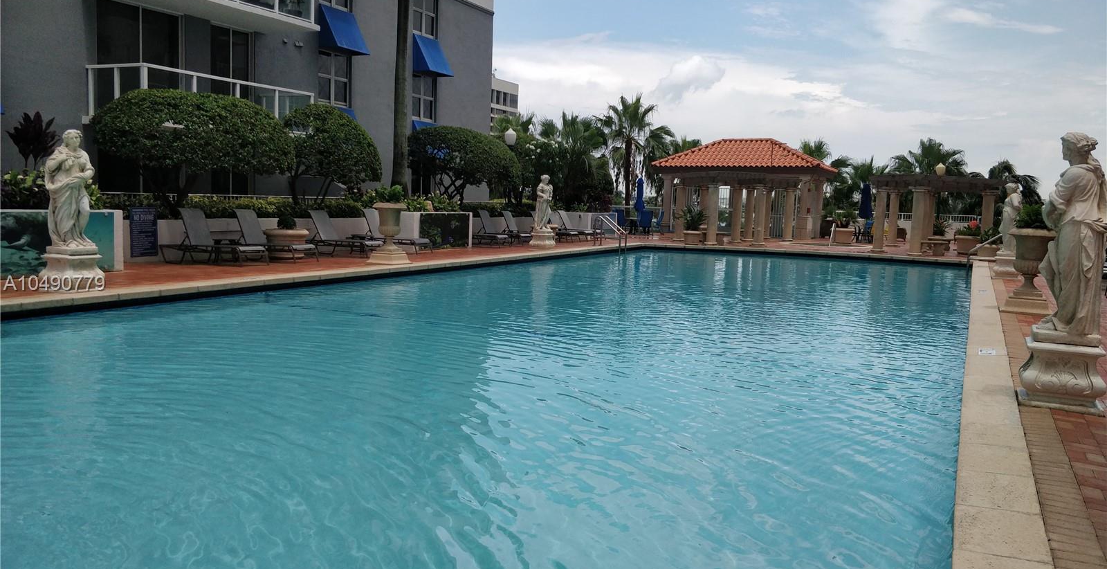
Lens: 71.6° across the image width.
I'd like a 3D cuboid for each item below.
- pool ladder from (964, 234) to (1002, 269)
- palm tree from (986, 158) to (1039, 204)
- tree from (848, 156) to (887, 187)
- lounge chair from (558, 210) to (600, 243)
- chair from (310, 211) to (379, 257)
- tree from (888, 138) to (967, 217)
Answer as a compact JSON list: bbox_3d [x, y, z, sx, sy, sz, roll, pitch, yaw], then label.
[{"bbox_3d":[10.405,-0.644,18.267,0.950,1.150,0.550,5,7,29],"label":"pool ladder"},{"bbox_3d":[21.859,-4.215,36.500,2.700,3.900,2.700,6,8,28],"label":"palm tree"},{"bbox_3d":[16.178,-4.829,39.500,2.600,4.000,2.600,6,8,28],"label":"tree"},{"bbox_3d":[0.989,-2.270,29.428,1.880,1.050,0.660,5,7,28],"label":"lounge chair"},{"bbox_3d":[-4.982,-1.240,18.609,1.920,1.060,0.660,5,7,28],"label":"chair"},{"bbox_3d":[17.544,-4.584,36.000,3.500,4.500,3.500,5,7,29],"label":"tree"}]

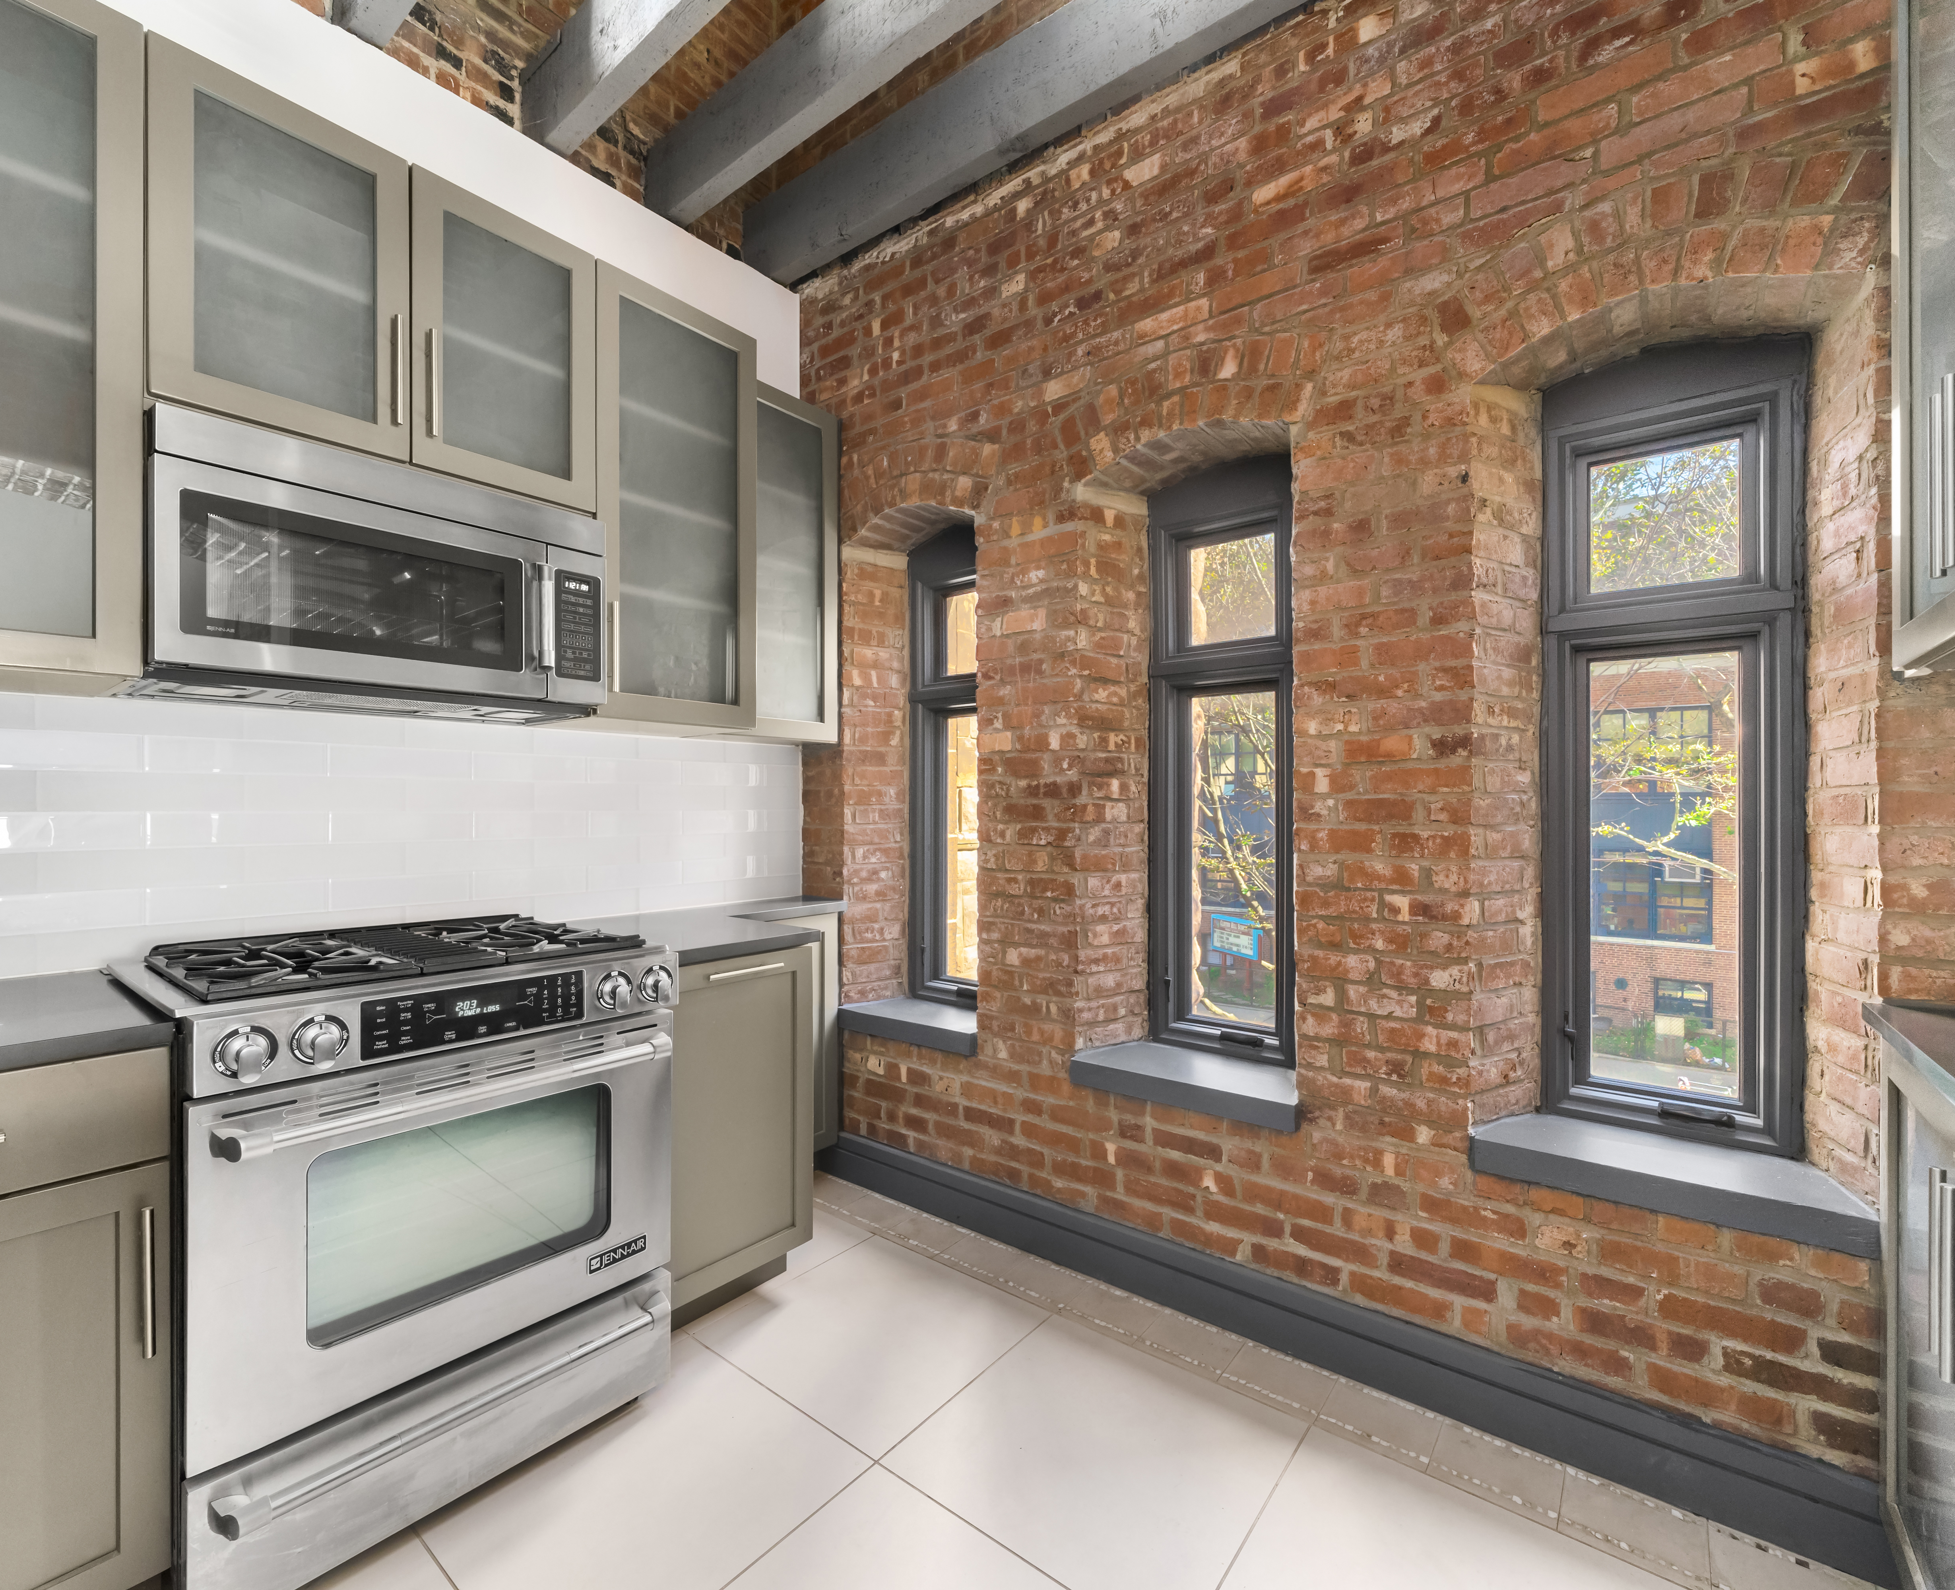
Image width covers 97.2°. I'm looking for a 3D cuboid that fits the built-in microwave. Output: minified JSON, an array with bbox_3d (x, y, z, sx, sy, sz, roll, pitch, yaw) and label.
[{"bbox_3d":[-1.265,-0.417,1.832,0.435,0.432,0.760,-1,-1,39],"label":"built-in microwave"}]

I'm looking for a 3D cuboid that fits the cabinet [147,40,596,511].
[{"bbox_3d":[-1.288,-0.959,1.847,0.400,0.597,0.760,-1,-1,39],"label":"cabinet"}]

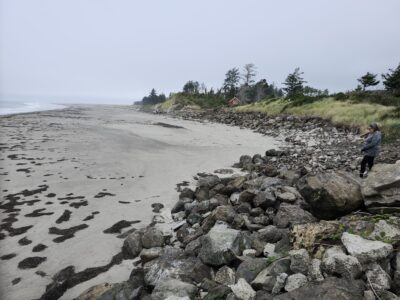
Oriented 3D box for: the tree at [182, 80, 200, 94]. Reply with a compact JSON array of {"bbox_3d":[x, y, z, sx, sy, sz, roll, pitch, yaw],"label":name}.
[{"bbox_3d":[-2.814,-20.527,88.000,6.000,5.500,5.500,1,11,-2],"label":"tree"}]

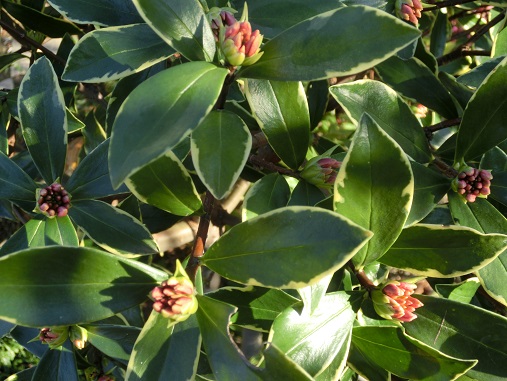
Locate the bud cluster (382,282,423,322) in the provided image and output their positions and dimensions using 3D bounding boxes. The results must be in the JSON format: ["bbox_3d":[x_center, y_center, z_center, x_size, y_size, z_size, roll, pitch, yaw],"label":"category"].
[{"bbox_3d":[0.078,0.059,0.285,0.020,0.019,0.019,22,34,37],"label":"bud cluster"}]

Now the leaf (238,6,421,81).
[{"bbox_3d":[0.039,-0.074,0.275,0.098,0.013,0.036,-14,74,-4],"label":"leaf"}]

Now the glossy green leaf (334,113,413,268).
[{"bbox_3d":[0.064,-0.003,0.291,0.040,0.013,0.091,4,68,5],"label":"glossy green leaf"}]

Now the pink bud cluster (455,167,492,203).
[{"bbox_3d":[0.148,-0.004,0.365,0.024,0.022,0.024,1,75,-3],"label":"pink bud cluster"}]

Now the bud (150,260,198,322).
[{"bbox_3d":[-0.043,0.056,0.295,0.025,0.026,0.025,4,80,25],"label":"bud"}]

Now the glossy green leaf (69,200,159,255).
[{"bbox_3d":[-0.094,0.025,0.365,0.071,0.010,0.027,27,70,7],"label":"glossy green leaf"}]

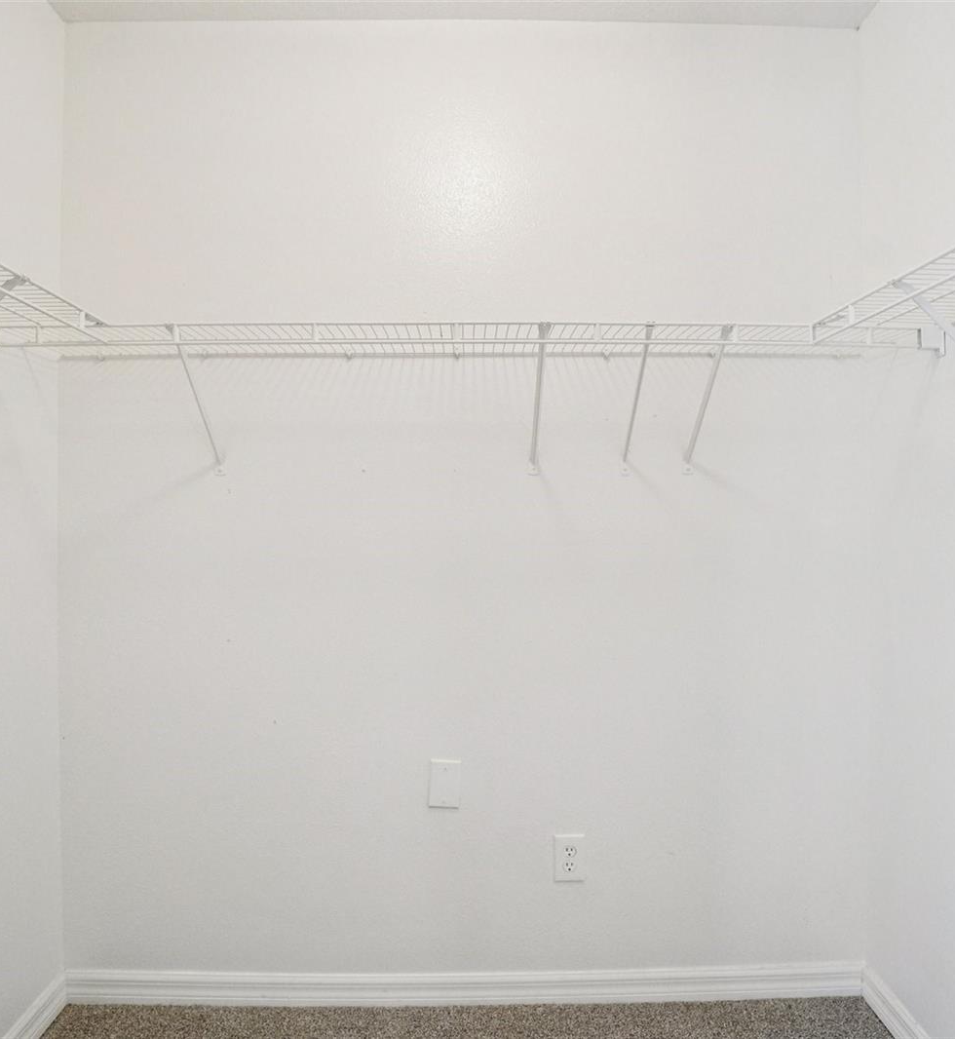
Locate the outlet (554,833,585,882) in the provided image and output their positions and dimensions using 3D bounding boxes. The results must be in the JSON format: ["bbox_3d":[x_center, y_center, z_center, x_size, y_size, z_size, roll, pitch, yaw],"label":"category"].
[{"bbox_3d":[0.241,0.884,1.695,0.078,0.122,0.009,0,0,-1],"label":"outlet"}]

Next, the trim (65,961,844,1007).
[{"bbox_3d":[-0.023,1.212,1.688,2.090,0.084,0.015,0,0,-1],"label":"trim"}]

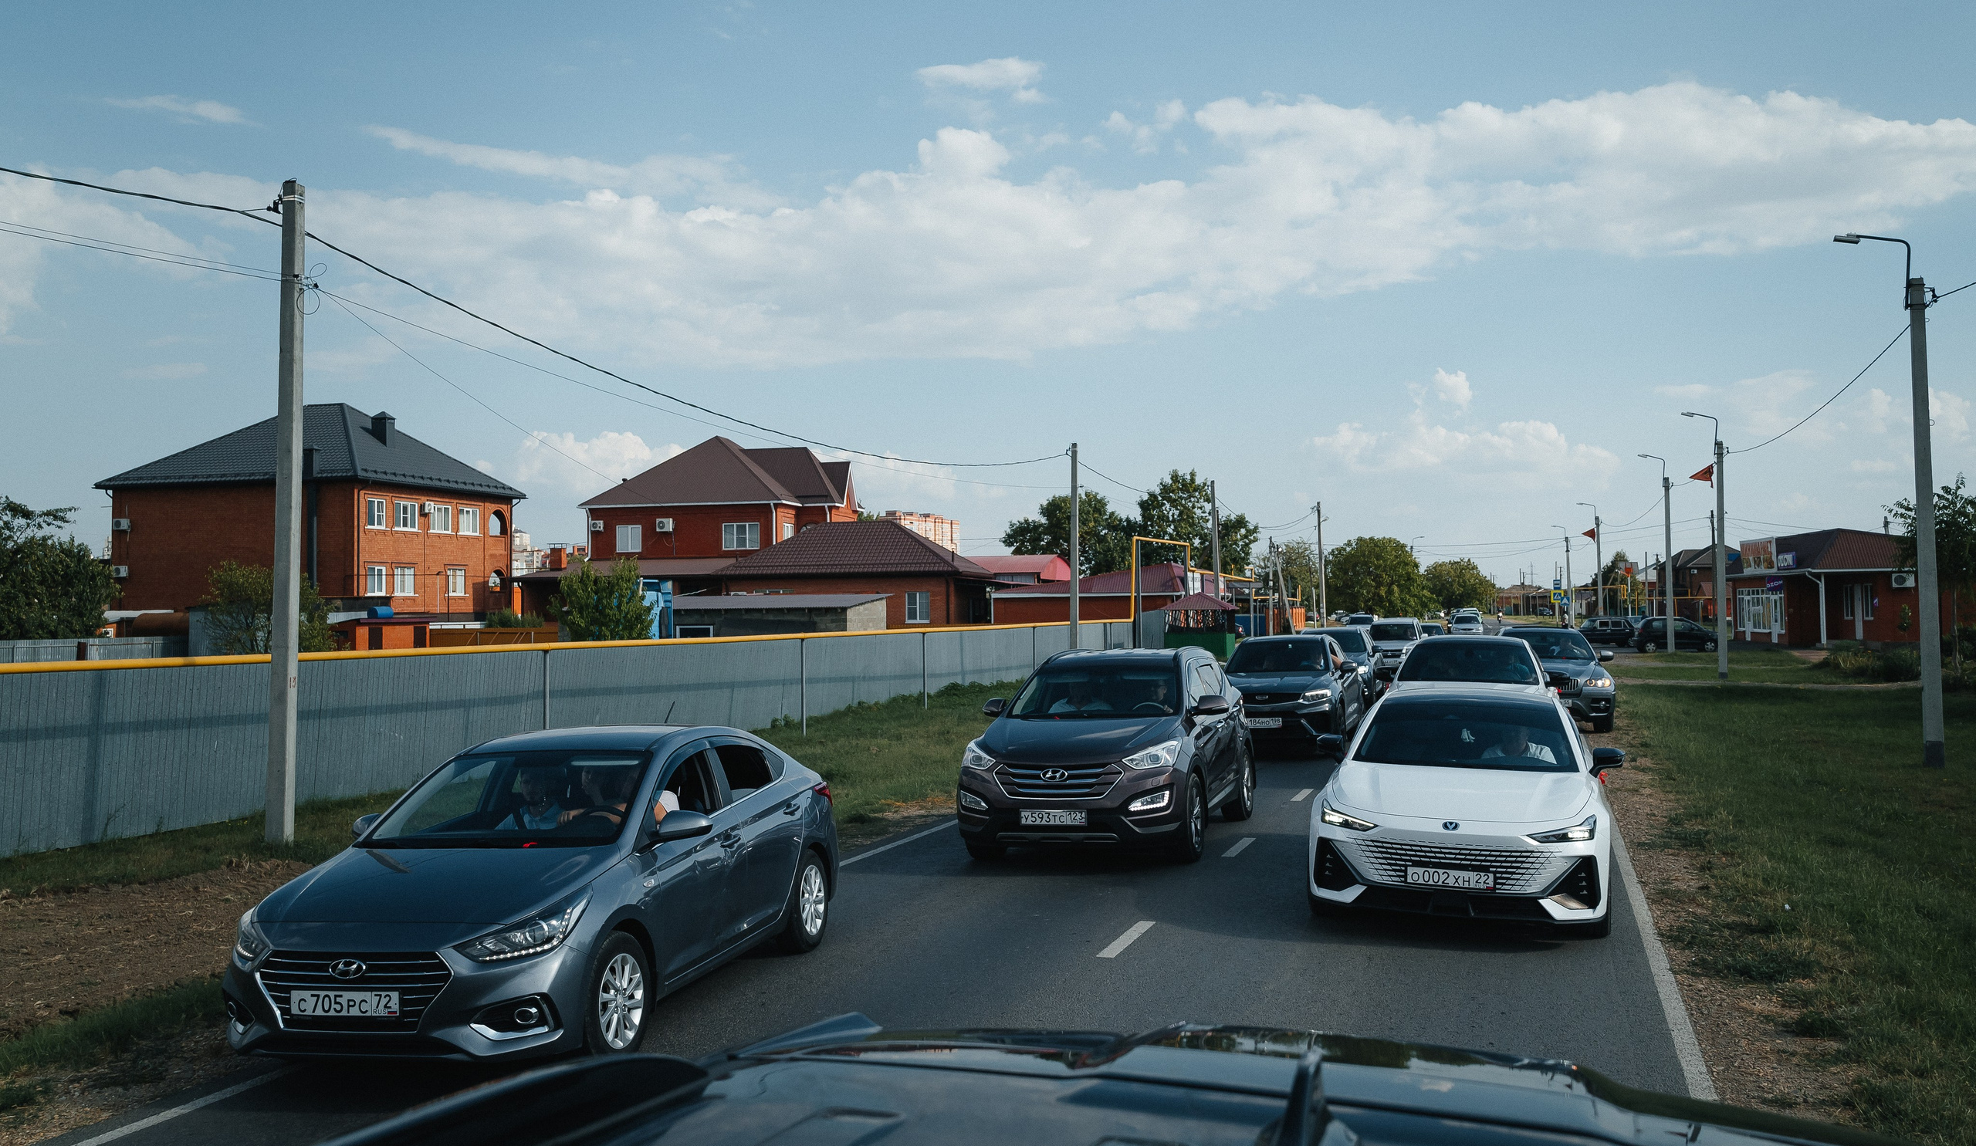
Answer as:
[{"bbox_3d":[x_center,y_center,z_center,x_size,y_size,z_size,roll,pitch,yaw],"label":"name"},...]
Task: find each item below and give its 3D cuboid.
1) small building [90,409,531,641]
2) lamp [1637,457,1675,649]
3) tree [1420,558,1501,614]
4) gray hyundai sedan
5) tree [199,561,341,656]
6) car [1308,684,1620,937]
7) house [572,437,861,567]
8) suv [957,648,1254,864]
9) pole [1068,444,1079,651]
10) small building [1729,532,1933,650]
[{"bbox_3d":[-33.732,-2.298,77.274,15.900,12.422,12.000,0,-1,19],"label":"small building"},{"bbox_3d":[26.450,-0.767,61.035,1.250,7.900,0.300,-1,-1,19],"label":"lamp"},{"bbox_3d":[48.343,1.613,157.943,8.200,6.560,8.200,-1,-1,20],"label":"tree"},{"bbox_3d":[-2.132,1.558,8.445,1.730,1.470,4.400,-1,-2,13],"label":"gray hyundai sedan"},{"bbox_3d":[-18.701,1.464,39.987,3.300,3.528,3.300,0,-1,19],"label":"tree"},{"bbox_3d":[3.675,1.694,11.617,1.860,1.450,4.680,0,-1,20],"label":"car"},{"bbox_3d":[-12.670,-1.537,77.266,12.850,10.871,8.500,-1,-1,18],"label":"house"},{"bbox_3d":[1.345,1.598,14.499,1.900,1.700,4.690,0,-1,19],"label":"suv"},{"bbox_3d":[2.371,-0.220,42.758,0.260,6.701,0.260,-1,-1,19],"label":"pole"},{"bbox_3d":[40.154,0.670,71.077,7.600,5.287,14.400,0,-1,14],"label":"small building"}]

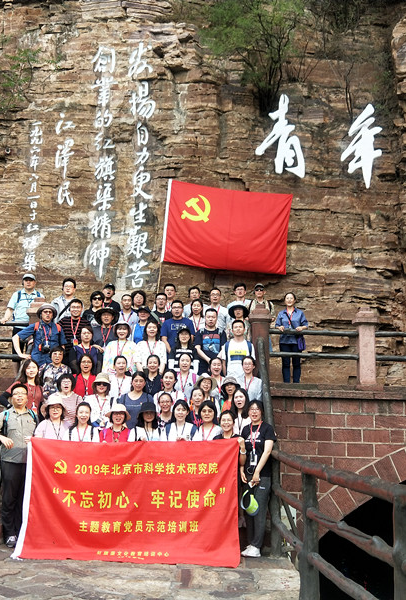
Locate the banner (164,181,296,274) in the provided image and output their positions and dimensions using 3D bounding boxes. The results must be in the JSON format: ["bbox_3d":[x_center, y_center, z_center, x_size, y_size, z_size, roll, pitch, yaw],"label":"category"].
[{"bbox_3d":[0.402,-1.161,9.300,1.990,1.320,0.100,7,-7,-4],"label":"banner"}]

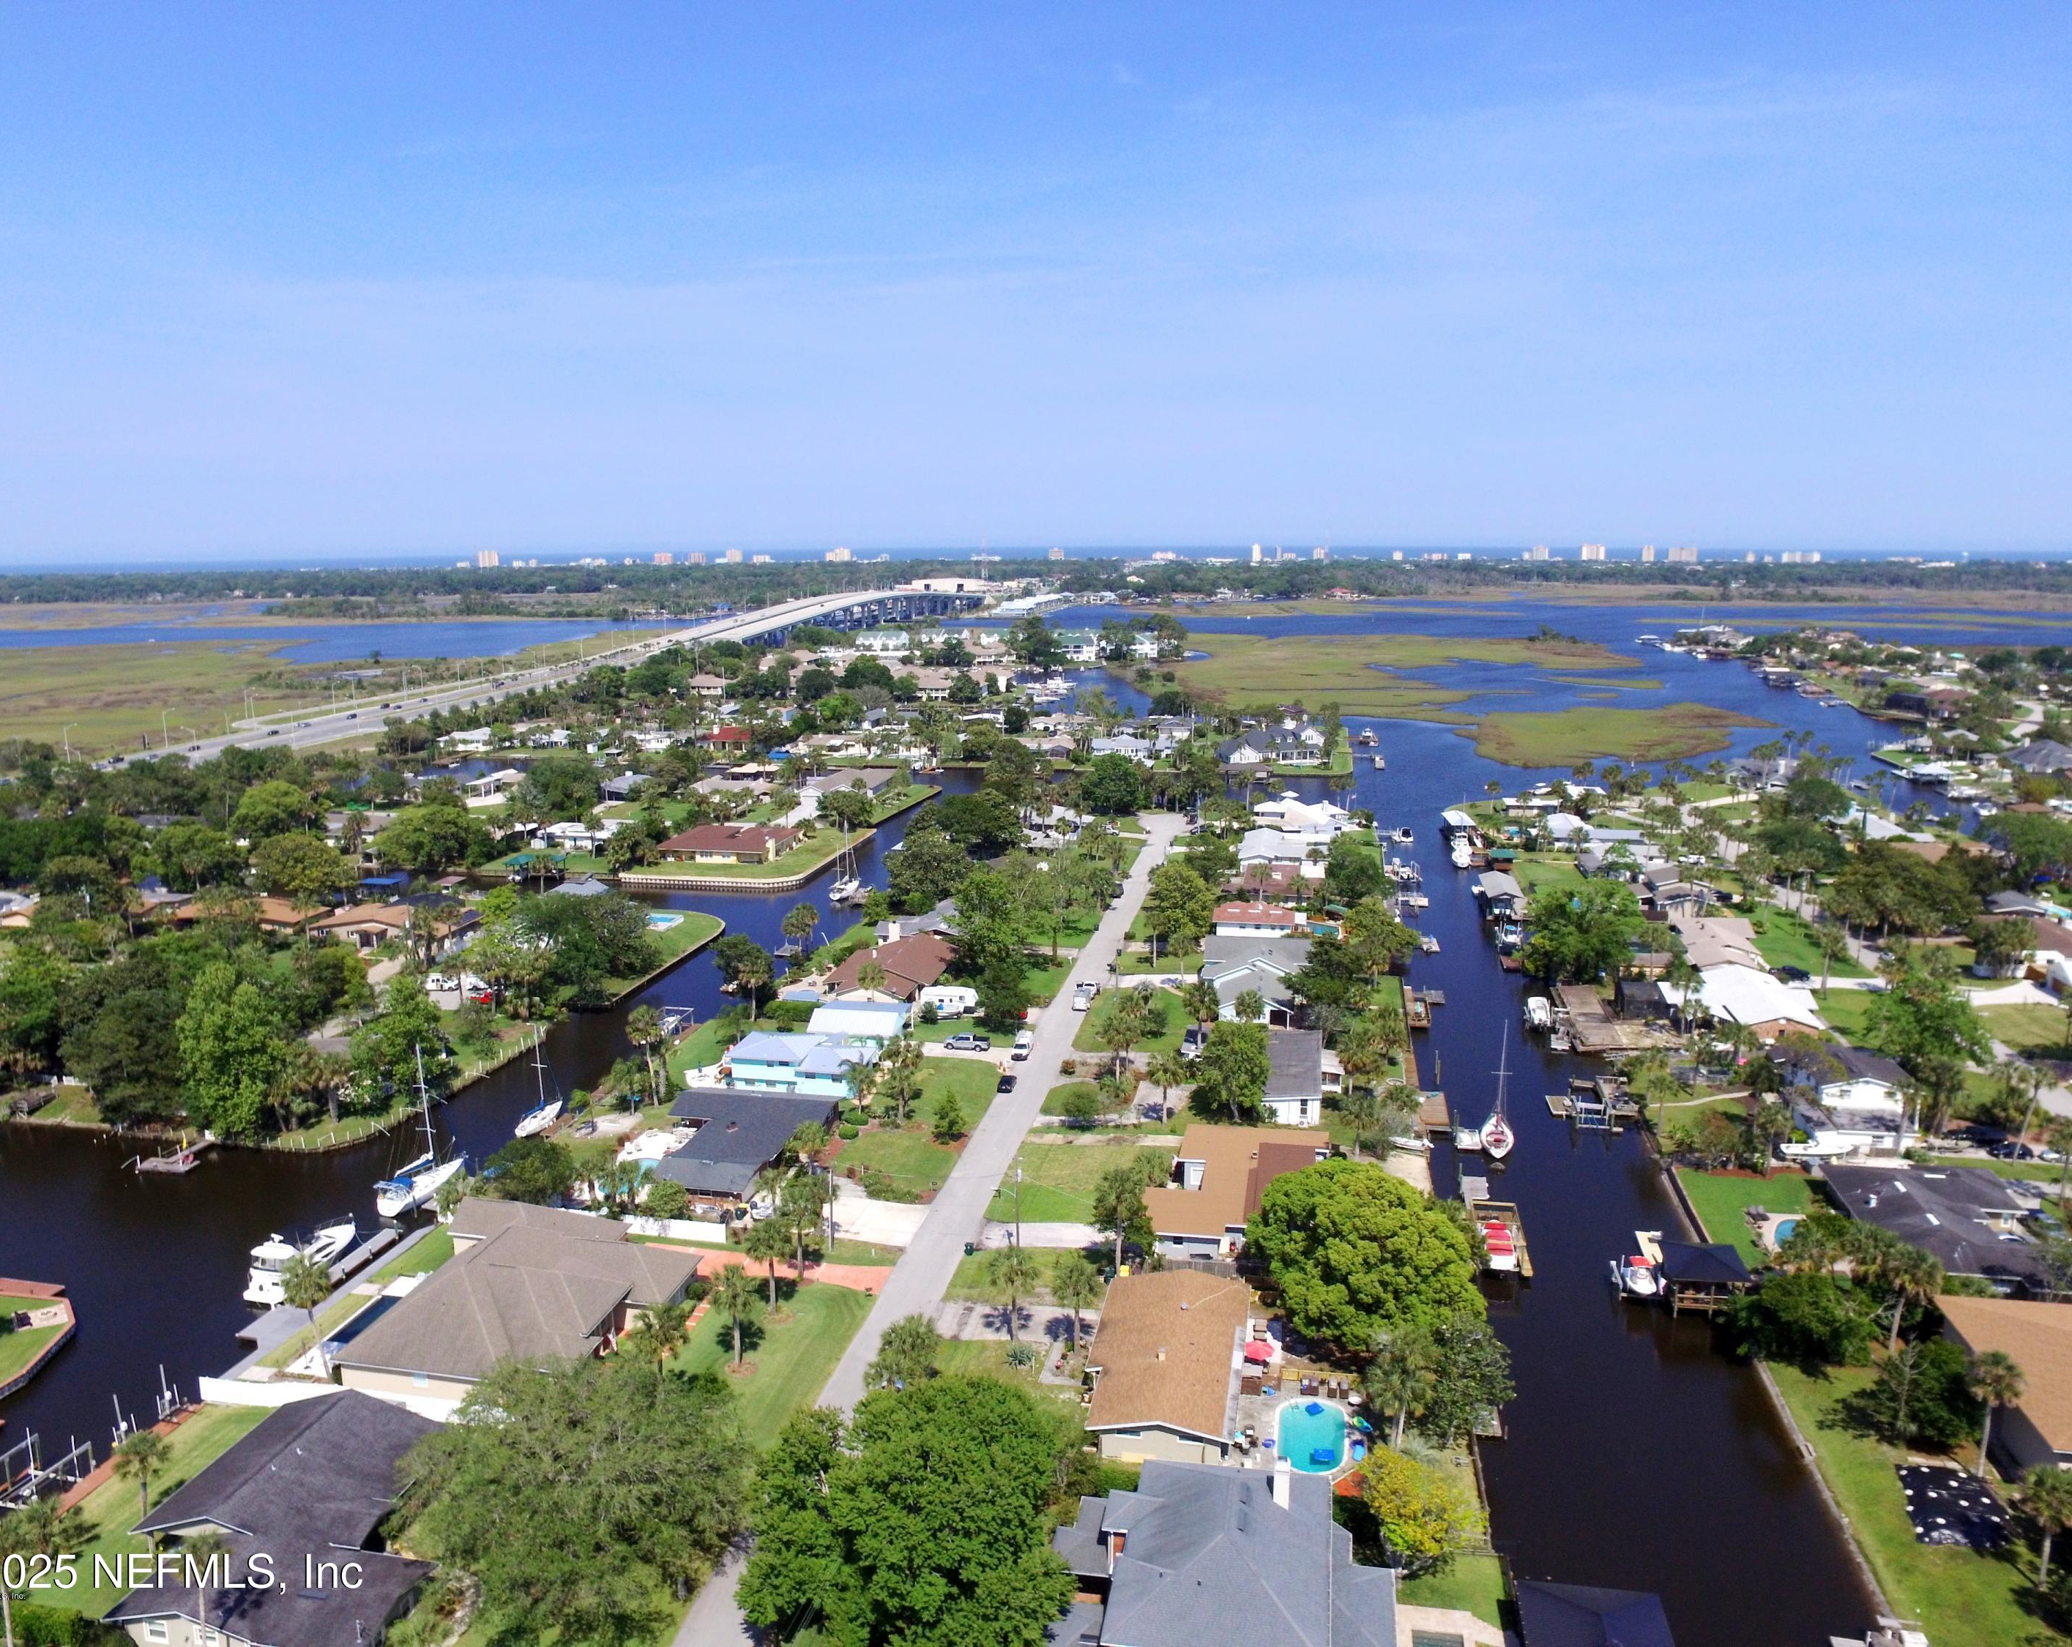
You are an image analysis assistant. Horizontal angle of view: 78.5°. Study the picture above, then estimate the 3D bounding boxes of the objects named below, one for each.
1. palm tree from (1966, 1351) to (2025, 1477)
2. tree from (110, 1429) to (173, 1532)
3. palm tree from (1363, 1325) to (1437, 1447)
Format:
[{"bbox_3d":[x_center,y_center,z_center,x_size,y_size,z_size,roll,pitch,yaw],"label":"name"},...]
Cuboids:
[{"bbox_3d":[63.917,39.924,85.017,3.096,9.070,3.096,10,16,39],"label":"palm tree"},{"bbox_3d":[-58.009,42.550,81.945,3.143,6.837,3.143,-10,16,-38],"label":"tree"},{"bbox_3d":[25.449,39.468,88.336,4.787,9.057,4.787,4,13,17],"label":"palm tree"}]

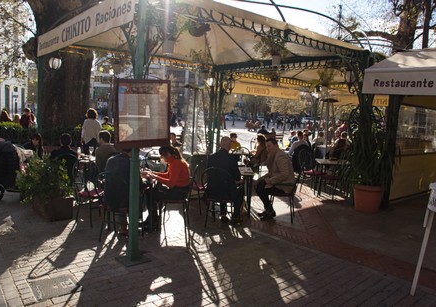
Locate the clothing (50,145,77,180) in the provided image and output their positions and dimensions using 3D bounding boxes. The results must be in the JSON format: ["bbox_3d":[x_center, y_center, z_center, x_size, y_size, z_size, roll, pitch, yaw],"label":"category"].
[{"bbox_3d":[-2.392,0.146,5.466,0.480,0.600,0.330,3,6,-5],"label":"clothing"}]

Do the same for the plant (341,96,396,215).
[{"bbox_3d":[2.735,-0.007,6.422,0.950,2.130,0.850,6,7,20],"label":"plant"}]

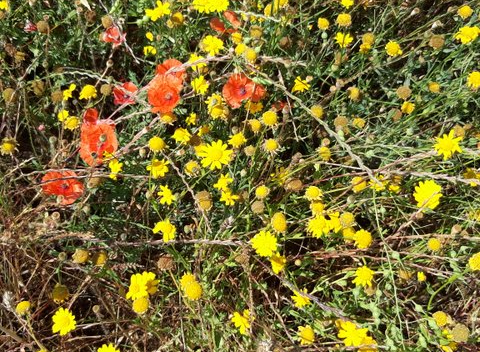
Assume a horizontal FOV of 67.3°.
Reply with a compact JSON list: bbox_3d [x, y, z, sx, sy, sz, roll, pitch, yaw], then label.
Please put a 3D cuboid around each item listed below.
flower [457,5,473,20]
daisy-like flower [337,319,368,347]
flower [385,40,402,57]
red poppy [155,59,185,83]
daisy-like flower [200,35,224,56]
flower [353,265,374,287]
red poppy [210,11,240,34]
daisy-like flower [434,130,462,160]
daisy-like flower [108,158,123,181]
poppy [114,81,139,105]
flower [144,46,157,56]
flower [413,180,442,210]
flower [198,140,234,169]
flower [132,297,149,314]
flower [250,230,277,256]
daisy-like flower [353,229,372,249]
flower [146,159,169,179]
[{"bbox_3d":[0.414,-0.301,0.665,0.029,0.021,0.029,0,63,0],"label":"flower"},{"bbox_3d":[0.161,0.226,0.516,0.043,0.015,0.043,1,72,-3],"label":"daisy-like flower"},{"bbox_3d":[0.298,-0.248,0.700,0.034,0.018,0.034,0,57,0],"label":"flower"},{"bbox_3d":[-0.125,-0.182,0.640,0.055,0.030,0.055,0,57,0],"label":"red poppy"},{"bbox_3d":[-0.051,-0.242,0.670,0.043,0.018,0.043,0,57,0],"label":"daisy-like flower"},{"bbox_3d":[0.184,0.148,0.538,0.034,0.017,0.034,-2,72,5],"label":"flower"},{"bbox_3d":[-0.026,-0.279,0.654,0.053,0.034,0.053,0,61,0],"label":"red poppy"},{"bbox_3d":[0.293,-0.042,0.508,0.040,0.016,0.040,-6,72,11],"label":"daisy-like flower"},{"bbox_3d":[-0.201,-0.011,0.583,0.032,0.018,0.032,16,47,-18],"label":"daisy-like flower"},{"bbox_3d":[-0.182,-0.132,0.573,0.041,0.024,0.041,4,77,-7],"label":"poppy"},{"bbox_3d":[-0.160,-0.222,0.642,0.021,0.013,0.021,0,41,0],"label":"flower"},{"bbox_3d":[0.245,0.025,0.471,0.037,0.013,0.037,-9,74,15],"label":"flower"},{"bbox_3d":[-0.039,-0.032,0.560,0.054,0.018,0.054,0,57,0],"label":"flower"},{"bbox_3d":[-0.115,0.150,0.417,0.019,0.013,0.019,2,64,-4],"label":"flower"},{"bbox_3d":[0.035,0.100,0.540,0.039,0.018,0.039,0,70,0],"label":"flower"},{"bbox_3d":[0.155,0.080,0.456,0.025,0.012,0.025,-3,66,5],"label":"daisy-like flower"},{"bbox_3d":[-0.118,-0.011,0.516,0.031,0.014,0.031,1,64,-1],"label":"flower"}]

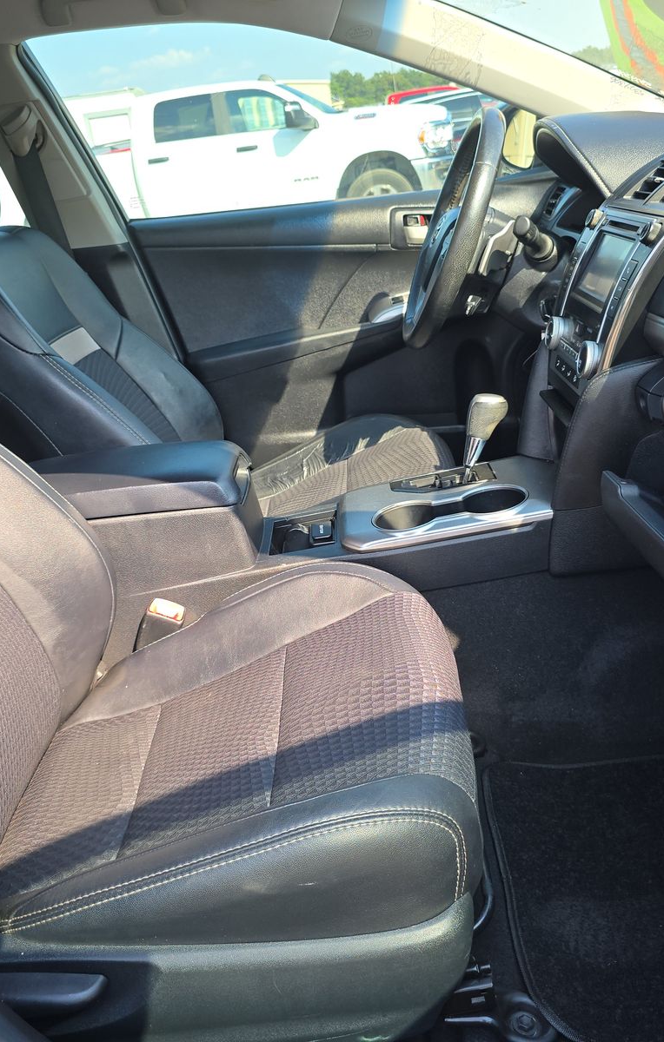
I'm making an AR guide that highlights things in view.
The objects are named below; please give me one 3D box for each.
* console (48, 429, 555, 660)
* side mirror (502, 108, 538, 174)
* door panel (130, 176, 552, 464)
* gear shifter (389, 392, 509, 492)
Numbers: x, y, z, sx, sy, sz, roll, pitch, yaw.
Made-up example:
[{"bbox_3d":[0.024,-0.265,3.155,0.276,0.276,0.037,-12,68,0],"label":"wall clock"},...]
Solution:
[{"bbox_3d":[-0.065,0.001,1.299,0.740,0.260,0.230,-8,23,2],"label":"console"},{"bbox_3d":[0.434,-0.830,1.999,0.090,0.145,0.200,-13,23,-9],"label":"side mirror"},{"bbox_3d":[0.086,-0.371,1.895,0.900,0.600,0.140,-8,23,2],"label":"door panel"},{"bbox_3d":[0.167,-0.118,1.336,0.175,0.130,0.080,-8,23,2],"label":"gear shifter"}]

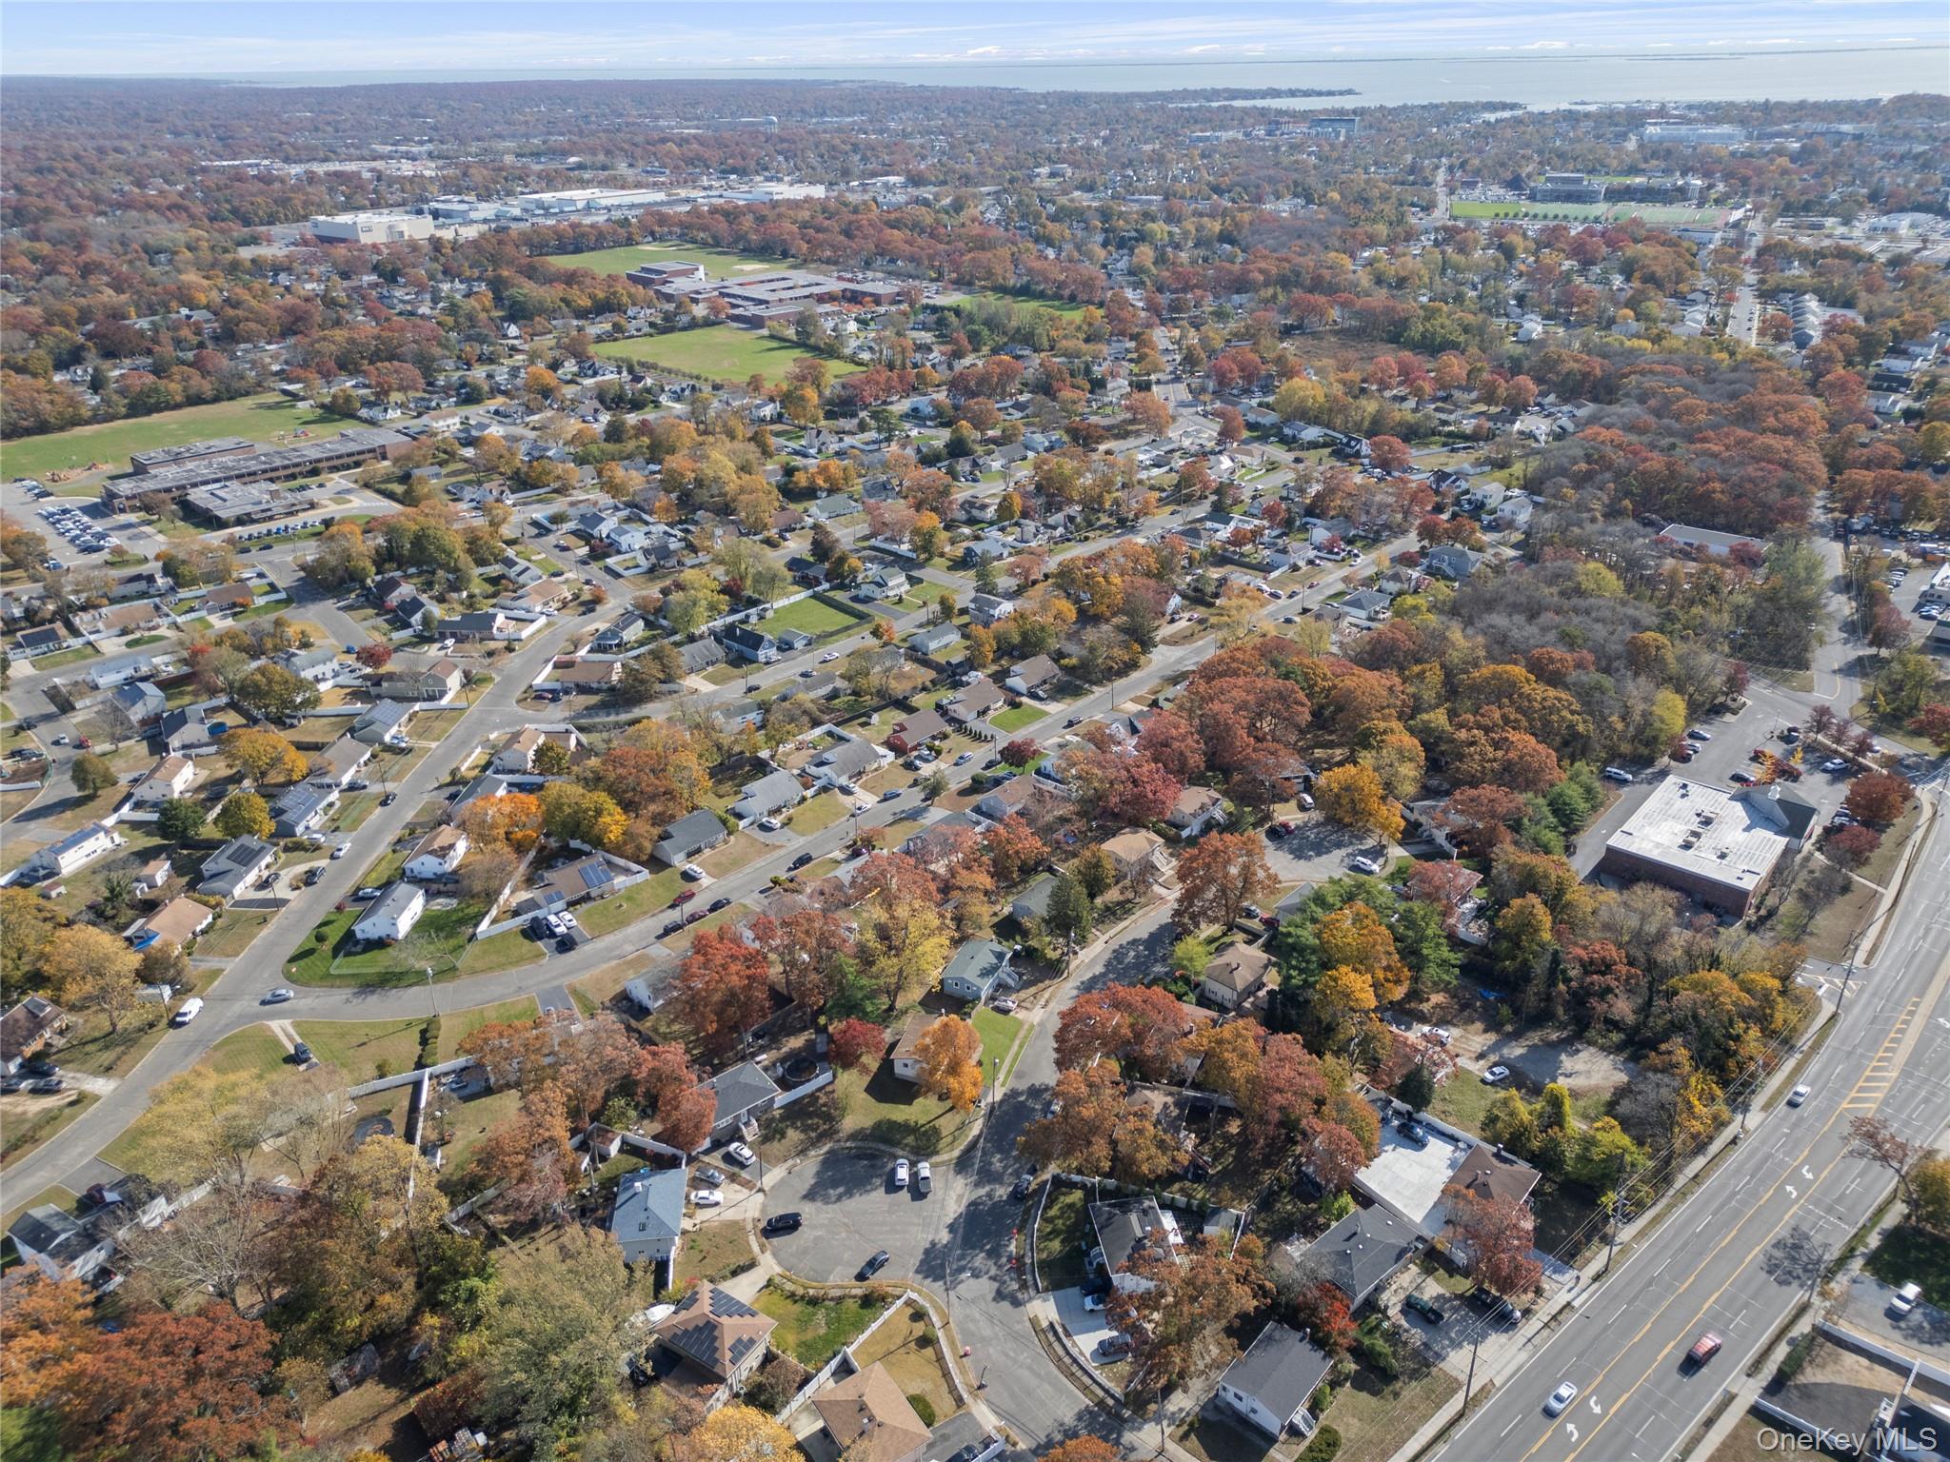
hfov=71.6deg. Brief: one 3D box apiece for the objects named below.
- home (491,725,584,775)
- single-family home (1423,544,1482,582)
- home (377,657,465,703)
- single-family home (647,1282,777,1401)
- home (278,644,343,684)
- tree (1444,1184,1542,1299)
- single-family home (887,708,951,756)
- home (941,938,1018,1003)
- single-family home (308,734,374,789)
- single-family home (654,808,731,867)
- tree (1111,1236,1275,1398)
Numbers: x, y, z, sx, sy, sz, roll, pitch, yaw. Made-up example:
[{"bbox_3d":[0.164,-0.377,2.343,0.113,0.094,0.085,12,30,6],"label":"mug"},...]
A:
[{"bbox_3d":[-106.940,4.130,319.180,8.400,5.600,13.500,2,27,5],"label":"home"},{"bbox_3d":[150.260,-52.840,423.990,13.000,7.500,13.500,16,31,30],"label":"single-family home"},{"bbox_3d":[-146.200,-13.320,353.560,20.090,7.720,8.640,2,27,6],"label":"home"},{"bbox_3d":[-32.800,76.690,171.000,12.660,6.620,9.550,16,31,29],"label":"single-family home"},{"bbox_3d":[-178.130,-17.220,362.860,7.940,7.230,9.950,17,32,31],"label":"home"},{"bbox_3d":[66.910,66.850,175.470,11.600,14.500,11.600,-1,26,0],"label":"tree"},{"bbox_3d":[-14.363,-0.742,321.453,9.600,4.800,13.900,21,34,36],"label":"single-family home"},{"bbox_3d":[0.570,41.920,238.130,8.400,5.000,11.900,11,29,22],"label":"home"},{"bbox_3d":[-146.432,6.942,309.351,10.000,4.800,15.000,0,27,2],"label":"single-family home"},{"bbox_3d":[-60.590,21.900,283.860,9.450,4.950,13.990,21,34,37],"label":"single-family home"},{"bbox_3d":[26.350,72.760,167.160,19.300,16.340,20.290,-1,27,0],"label":"tree"}]

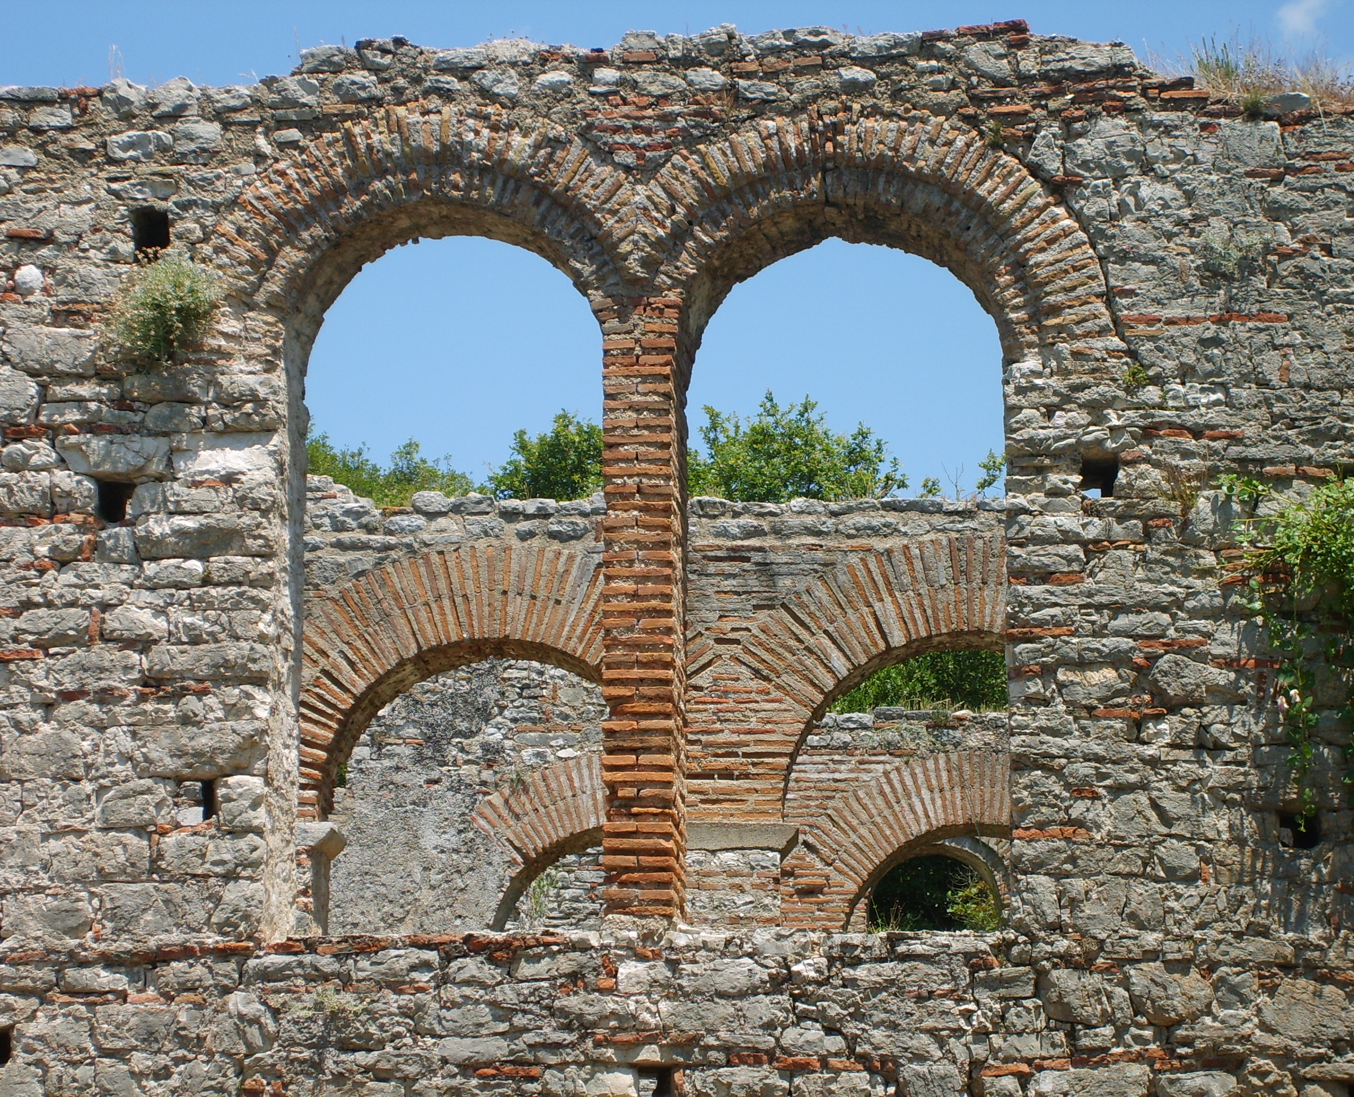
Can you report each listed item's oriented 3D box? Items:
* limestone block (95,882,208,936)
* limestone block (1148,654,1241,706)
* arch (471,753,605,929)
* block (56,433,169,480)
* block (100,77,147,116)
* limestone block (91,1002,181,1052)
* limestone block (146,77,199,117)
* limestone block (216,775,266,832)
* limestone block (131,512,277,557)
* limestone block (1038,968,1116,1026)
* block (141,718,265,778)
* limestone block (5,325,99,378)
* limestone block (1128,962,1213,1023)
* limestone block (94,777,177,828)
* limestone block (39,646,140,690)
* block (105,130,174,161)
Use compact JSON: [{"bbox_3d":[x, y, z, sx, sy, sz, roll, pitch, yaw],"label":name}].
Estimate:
[{"bbox_3d":[-2.540,1.783,19.051,0.543,0.260,0.270,-1,-12,5],"label":"limestone block"},{"bbox_3d":[2.421,0.642,18.243,0.414,0.247,0.260,-1,-13,5],"label":"limestone block"},{"bbox_3d":[-0.466,2.771,34.952,2.653,1.740,0.850,-1,-13,5],"label":"arch"},{"bbox_3d":[-2.715,-0.414,18.951,0.546,0.233,0.280,-1,-13,5],"label":"block"},{"bbox_3d":[-2.648,-2.139,18.748,0.226,0.199,0.220,-1,-15,2],"label":"block"},{"bbox_3d":[-2.602,2.345,18.934,0.409,0.241,0.270,-1,-12,5],"label":"limestone block"},{"bbox_3d":[-2.414,-2.135,18.737,0.254,0.205,0.220,-1,-15,2],"label":"limestone block"},{"bbox_3d":[-1.982,1.194,17.843,0.231,0.260,0.250,-1,-15,2],"label":"limestone block"},{"bbox_3d":[-2.261,-0.027,18.832,0.661,0.214,0.300,-1,-13,5],"label":"limestone block"},{"bbox_3d":[1.907,2.150,18.542,0.350,0.267,0.270,-1,-12,5],"label":"limestone block"},{"bbox_3d":[-2.160,0.951,17.941,0.574,0.278,0.300,-1,-15,2],"label":"block"},{"bbox_3d":[-2.946,-0.900,18.454,0.440,0.260,0.270,-1,-15,2],"label":"limestone block"},{"bbox_3d":[2.338,2.130,18.505,0.395,0.288,0.270,-1,-12,5],"label":"limestone block"},{"bbox_3d":[-2.553,1.235,18.541,0.367,0.239,0.250,-1,-13,5],"label":"limestone block"},{"bbox_3d":[-2.878,0.624,19.336,0.497,0.212,0.270,-1,-12,5],"label":"limestone block"},{"bbox_3d":[-2.638,-1.958,19.270,0.342,0.155,0.220,-1,-13,5],"label":"block"}]

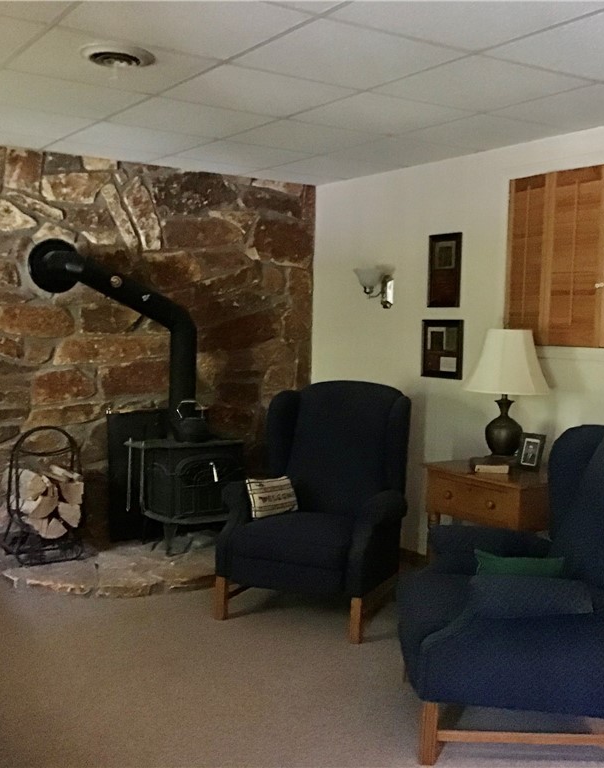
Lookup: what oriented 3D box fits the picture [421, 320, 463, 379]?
[{"bbox_3d":[0.751,-0.186,4.933,0.022,0.309,0.318,-1,4,-33],"label":"picture"}]

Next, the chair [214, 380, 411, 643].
[{"bbox_3d":[0.089,0.534,4.349,0.750,1.075,0.790,3,4,22],"label":"chair"}]

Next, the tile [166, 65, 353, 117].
[{"bbox_3d":[-0.174,-1.155,3.613,0.600,0.020,0.597,-1,4,-33],"label":"tile"}]

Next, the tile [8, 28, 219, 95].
[{"bbox_3d":[-0.695,-1.158,3.308,0.605,0.020,0.605,-1,4,-33],"label":"tile"}]

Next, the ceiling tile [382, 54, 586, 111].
[{"bbox_3d":[0.661,-1.128,3.455,0.605,0.020,0.605,-1,4,-33],"label":"ceiling tile"}]

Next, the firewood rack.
[{"bbox_3d":[-1.371,0.575,4.857,0.340,0.675,0.290,-1,4,-32],"label":"firewood rack"}]

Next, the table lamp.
[{"bbox_3d":[0.964,0.038,4.285,0.395,0.600,0.395,2,4,0],"label":"table lamp"}]

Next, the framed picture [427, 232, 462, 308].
[{"bbox_3d":[0.761,-0.607,4.910,0.022,0.388,0.252,-1,4,-33],"label":"framed picture"}]

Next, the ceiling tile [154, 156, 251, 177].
[{"bbox_3d":[-0.570,-1.284,5.364,0.598,0.025,0.334,-1,4,-32],"label":"ceiling tile"}]

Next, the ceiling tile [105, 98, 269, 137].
[{"bbox_3d":[-0.500,-1.196,4.121,0.600,0.020,0.597,-1,4,-33],"label":"ceiling tile"}]

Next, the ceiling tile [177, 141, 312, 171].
[{"bbox_3d":[-0.314,-1.251,4.963,0.598,0.025,0.595,-1,4,-32],"label":"ceiling tile"}]

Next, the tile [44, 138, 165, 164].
[{"bbox_3d":[-1.103,-1.283,5.071,0.605,0.020,0.361,-1,4,-33],"label":"tile"}]

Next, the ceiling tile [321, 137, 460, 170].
[{"bbox_3d":[0.515,-1.212,4.773,0.573,0.025,0.595,-1,4,-32],"label":"ceiling tile"}]

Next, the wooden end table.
[{"bbox_3d":[0.944,0.754,4.204,0.504,0.705,0.626,-1,4,-33],"label":"wooden end table"}]

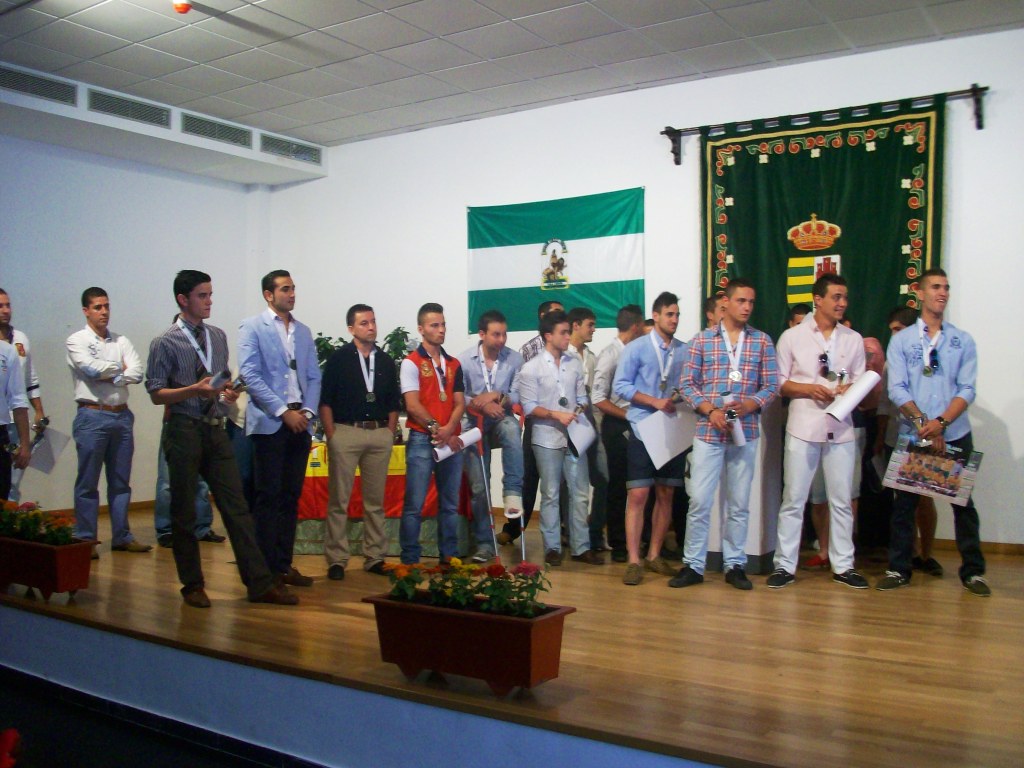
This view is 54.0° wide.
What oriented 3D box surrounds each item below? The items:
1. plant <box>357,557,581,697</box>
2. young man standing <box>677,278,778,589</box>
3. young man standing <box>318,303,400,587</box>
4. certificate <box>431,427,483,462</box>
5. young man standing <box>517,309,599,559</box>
[{"bbox_3d":[-0.175,0.935,3.950,0.820,0.500,0.330,0,0,33],"label":"plant"},{"bbox_3d":[1.291,0.287,5.970,0.570,1.800,0.420,0,0,3],"label":"young man standing"},{"bbox_3d":[-0.960,0.345,6.330,0.530,1.690,0.360,0,0,-22],"label":"young man standing"},{"bbox_3d":[-0.342,0.380,6.320,0.300,0.075,0.075,-27,10,-20],"label":"certificate"},{"bbox_3d":[0.301,0.342,6.800,0.500,1.690,0.420,0,0,-25],"label":"young man standing"}]

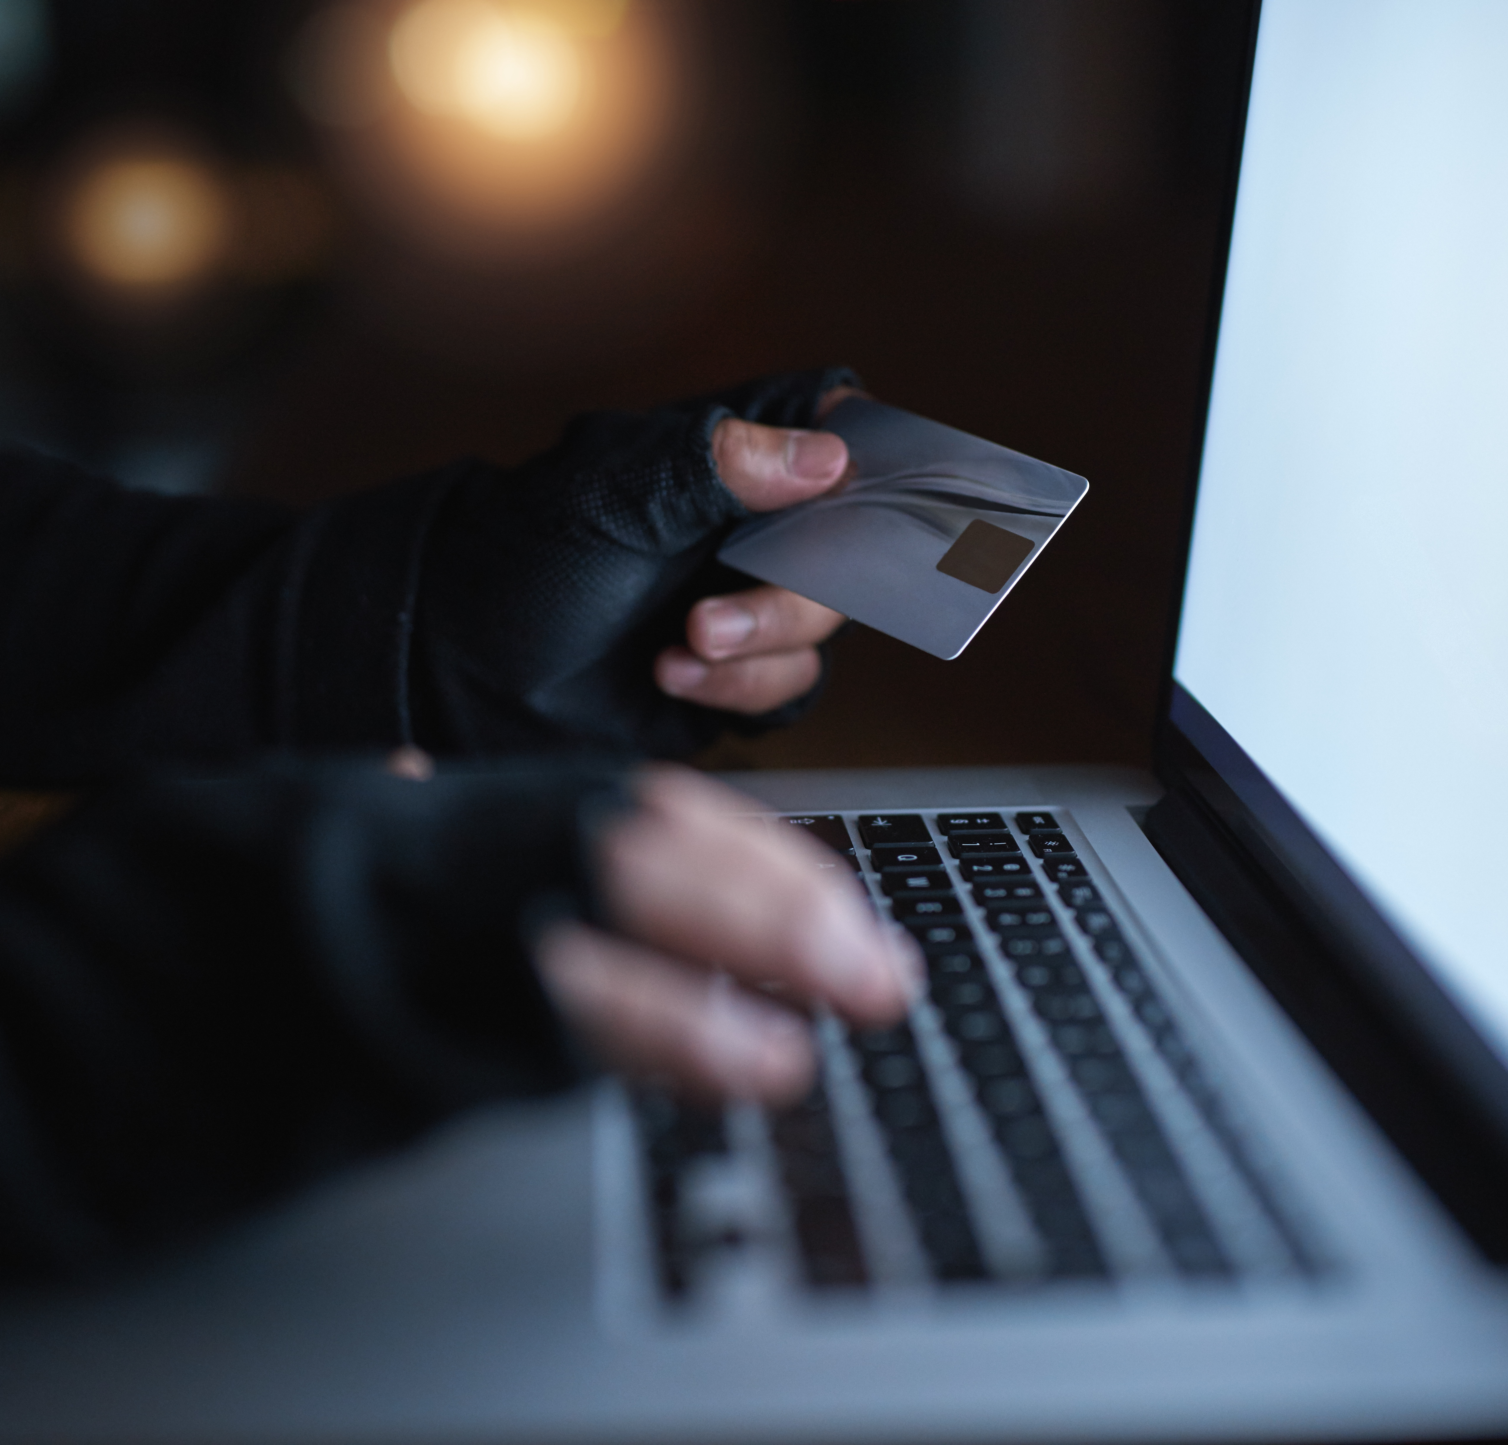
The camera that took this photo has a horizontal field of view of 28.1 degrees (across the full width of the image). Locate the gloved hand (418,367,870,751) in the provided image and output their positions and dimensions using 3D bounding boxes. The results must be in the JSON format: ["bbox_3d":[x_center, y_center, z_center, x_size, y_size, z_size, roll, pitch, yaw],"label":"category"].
[{"bbox_3d":[-0.033,-0.040,0.765,0.112,0.090,0.075,-7,8,27],"label":"gloved hand"}]

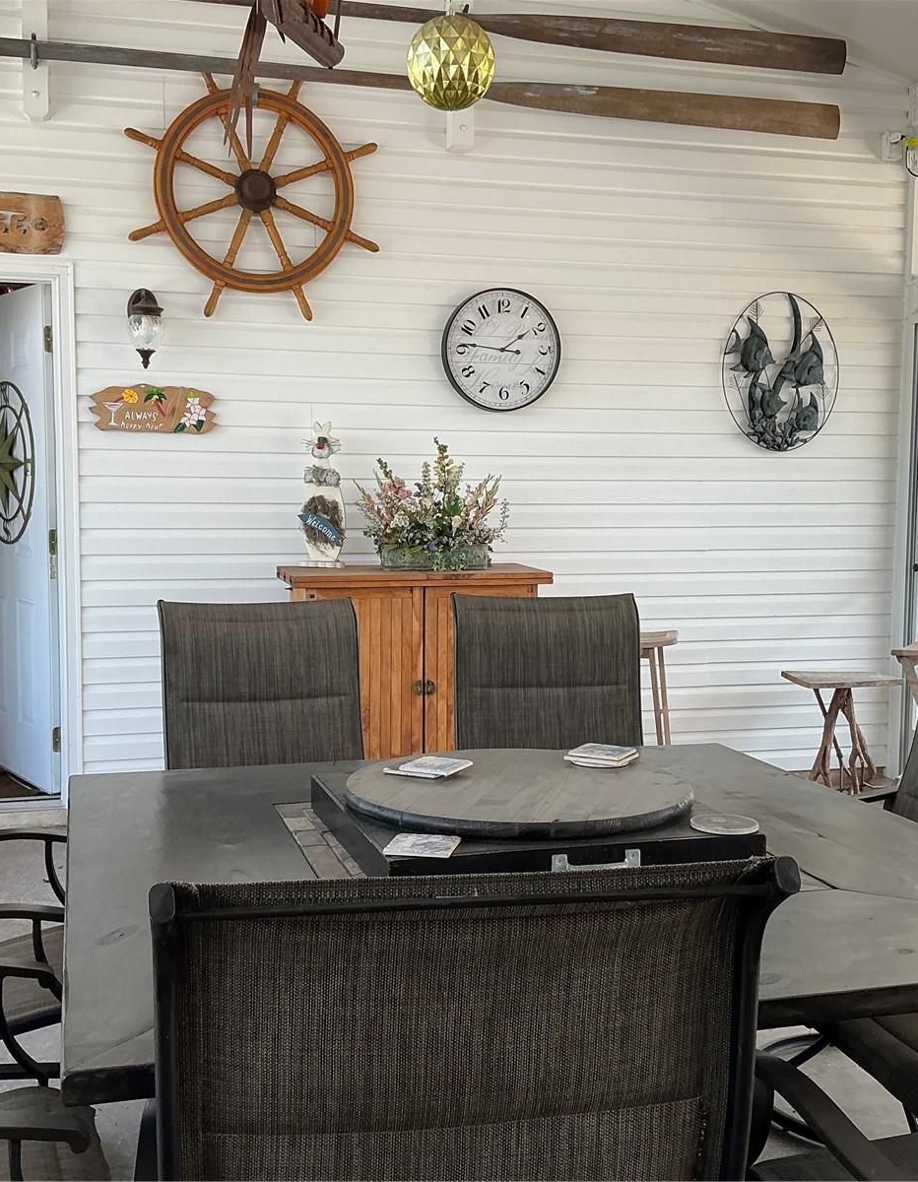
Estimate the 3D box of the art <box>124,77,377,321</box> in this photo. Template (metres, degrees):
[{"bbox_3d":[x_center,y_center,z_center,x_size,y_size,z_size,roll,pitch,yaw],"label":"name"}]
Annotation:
[{"bbox_3d":[-0.786,-1.550,4.949,0.970,0.970,0.110,-1,5,-13],"label":"art"}]

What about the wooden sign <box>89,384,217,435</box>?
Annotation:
[{"bbox_3d":[-1.186,-0.703,4.944,0.478,0.192,0.025,-1,5,-13],"label":"wooden sign"}]

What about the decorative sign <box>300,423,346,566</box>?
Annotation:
[{"bbox_3d":[-0.541,-0.380,5.049,0.190,0.576,0.090,1,5,2],"label":"decorative sign"}]

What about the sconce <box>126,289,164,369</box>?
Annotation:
[{"bbox_3d":[-1.195,-1.003,4.860,0.145,0.314,0.200,-1,5,-13],"label":"sconce"}]

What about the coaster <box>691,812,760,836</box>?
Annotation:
[{"bbox_3d":[0.447,0.392,2.142,0.112,0.008,0.112,0,5,0],"label":"coaster"}]

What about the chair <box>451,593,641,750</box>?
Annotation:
[{"bbox_3d":[0.311,0.568,3.310,0.620,1.060,0.730,-1,5,-10],"label":"chair"}]

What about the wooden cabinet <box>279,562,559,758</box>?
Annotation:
[{"bbox_3d":[-0.183,0.433,5.049,1.000,1.035,0.500,-1,5,-13],"label":"wooden cabinet"}]

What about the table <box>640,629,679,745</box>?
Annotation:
[{"bbox_3d":[0.676,0.566,5.230,0.430,0.750,0.300,1,5,12],"label":"table"}]

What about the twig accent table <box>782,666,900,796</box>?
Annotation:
[{"bbox_3d":[1.615,0.636,5.446,0.445,0.540,0.350,-1,5,-13],"label":"twig accent table"}]

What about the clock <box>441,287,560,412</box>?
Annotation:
[{"bbox_3d":[0.175,-0.994,5.251,0.506,0.506,0.055,-1,5,-13],"label":"clock"}]

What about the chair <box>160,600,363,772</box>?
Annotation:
[{"bbox_3d":[-0.486,0.578,3.106,0.600,1.053,0.740,0,5,-9],"label":"chair"}]

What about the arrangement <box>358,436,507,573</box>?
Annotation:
[{"bbox_3d":[-0.102,-0.338,5.003,0.618,0.509,0.300,-1,5,-13],"label":"arrangement"}]

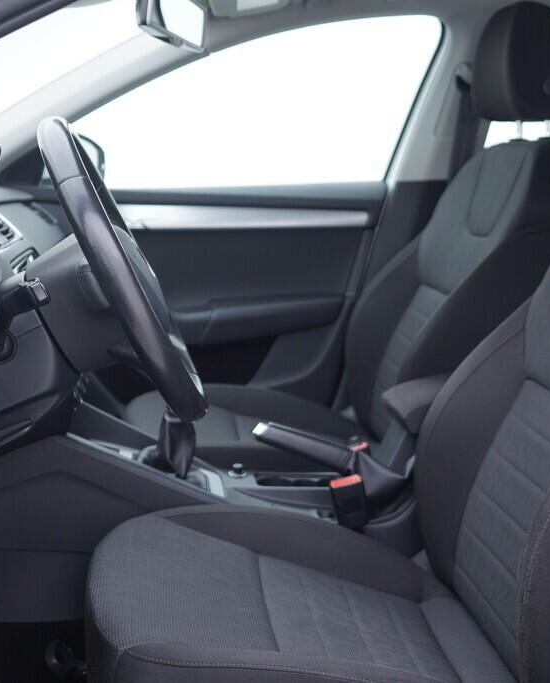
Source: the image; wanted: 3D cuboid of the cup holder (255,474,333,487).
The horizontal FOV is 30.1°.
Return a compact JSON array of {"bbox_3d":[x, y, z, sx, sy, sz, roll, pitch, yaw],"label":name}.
[{"bbox_3d":[0.044,0.242,1.605,0.155,0.055,0.080,-2,10,-7],"label":"cup holder"}]

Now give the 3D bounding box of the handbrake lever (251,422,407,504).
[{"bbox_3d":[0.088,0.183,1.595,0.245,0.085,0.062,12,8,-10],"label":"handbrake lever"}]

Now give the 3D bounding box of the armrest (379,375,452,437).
[{"bbox_3d":[0.319,0.091,1.610,0.280,0.068,0.140,-2,10,-7],"label":"armrest"}]

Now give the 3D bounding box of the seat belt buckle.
[{"bbox_3d":[0.112,0.242,1.496,0.047,0.085,0.030,-13,11,-5],"label":"seat belt buckle"}]

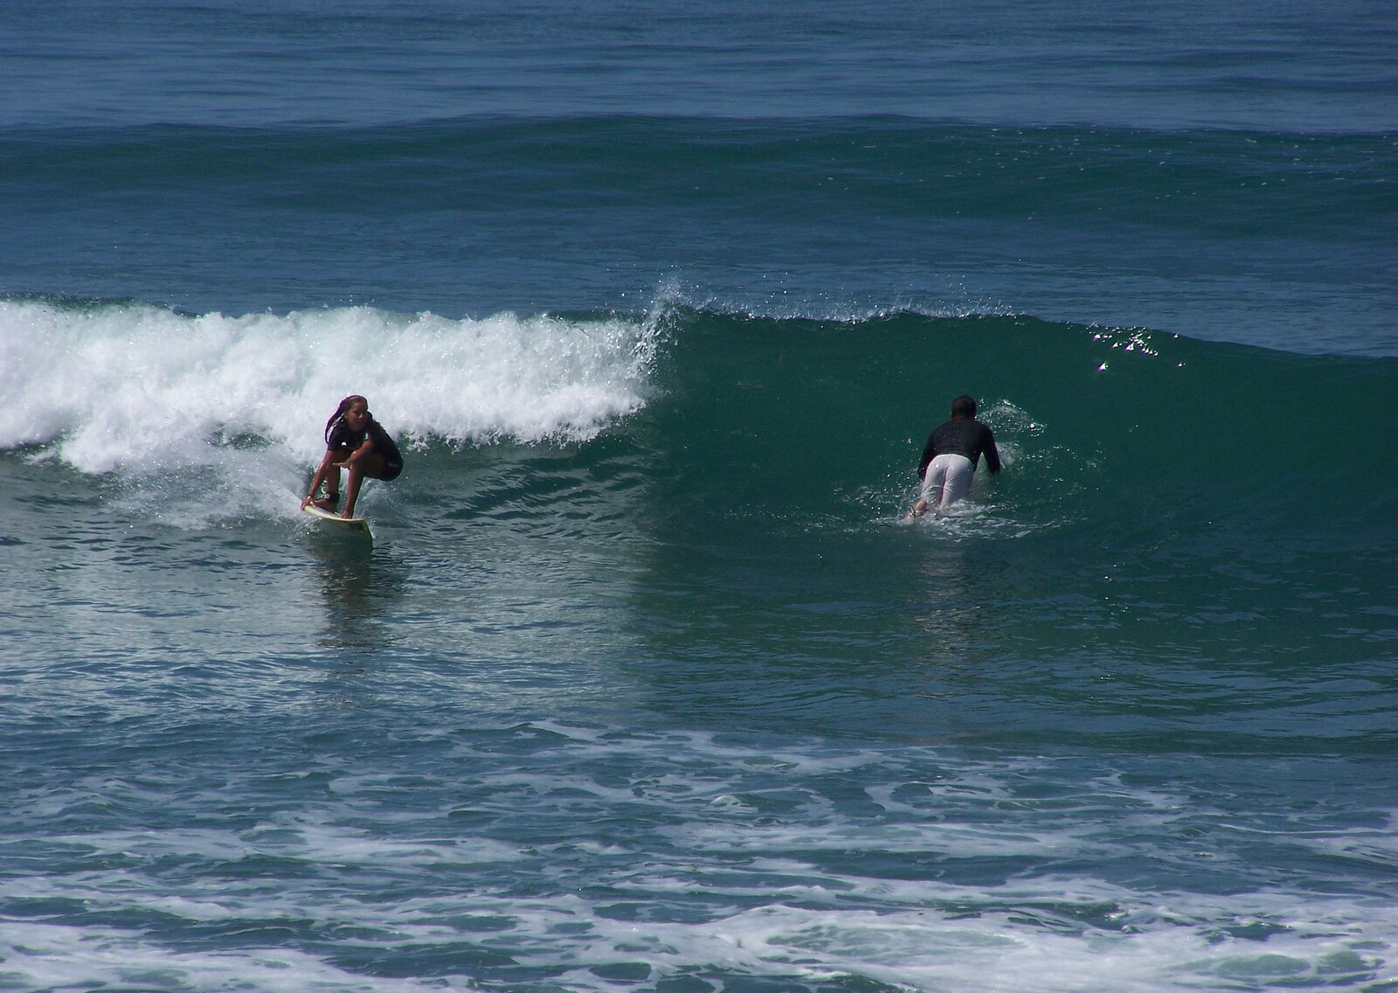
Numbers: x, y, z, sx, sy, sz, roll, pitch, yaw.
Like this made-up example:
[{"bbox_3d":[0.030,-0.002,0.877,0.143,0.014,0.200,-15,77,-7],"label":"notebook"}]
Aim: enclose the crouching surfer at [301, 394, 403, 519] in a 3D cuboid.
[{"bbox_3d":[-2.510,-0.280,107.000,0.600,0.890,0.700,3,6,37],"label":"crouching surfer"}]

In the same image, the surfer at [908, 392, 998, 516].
[{"bbox_3d":[1.856,-0.265,107.500,0.600,0.470,1.550,4,27,14],"label":"surfer"}]

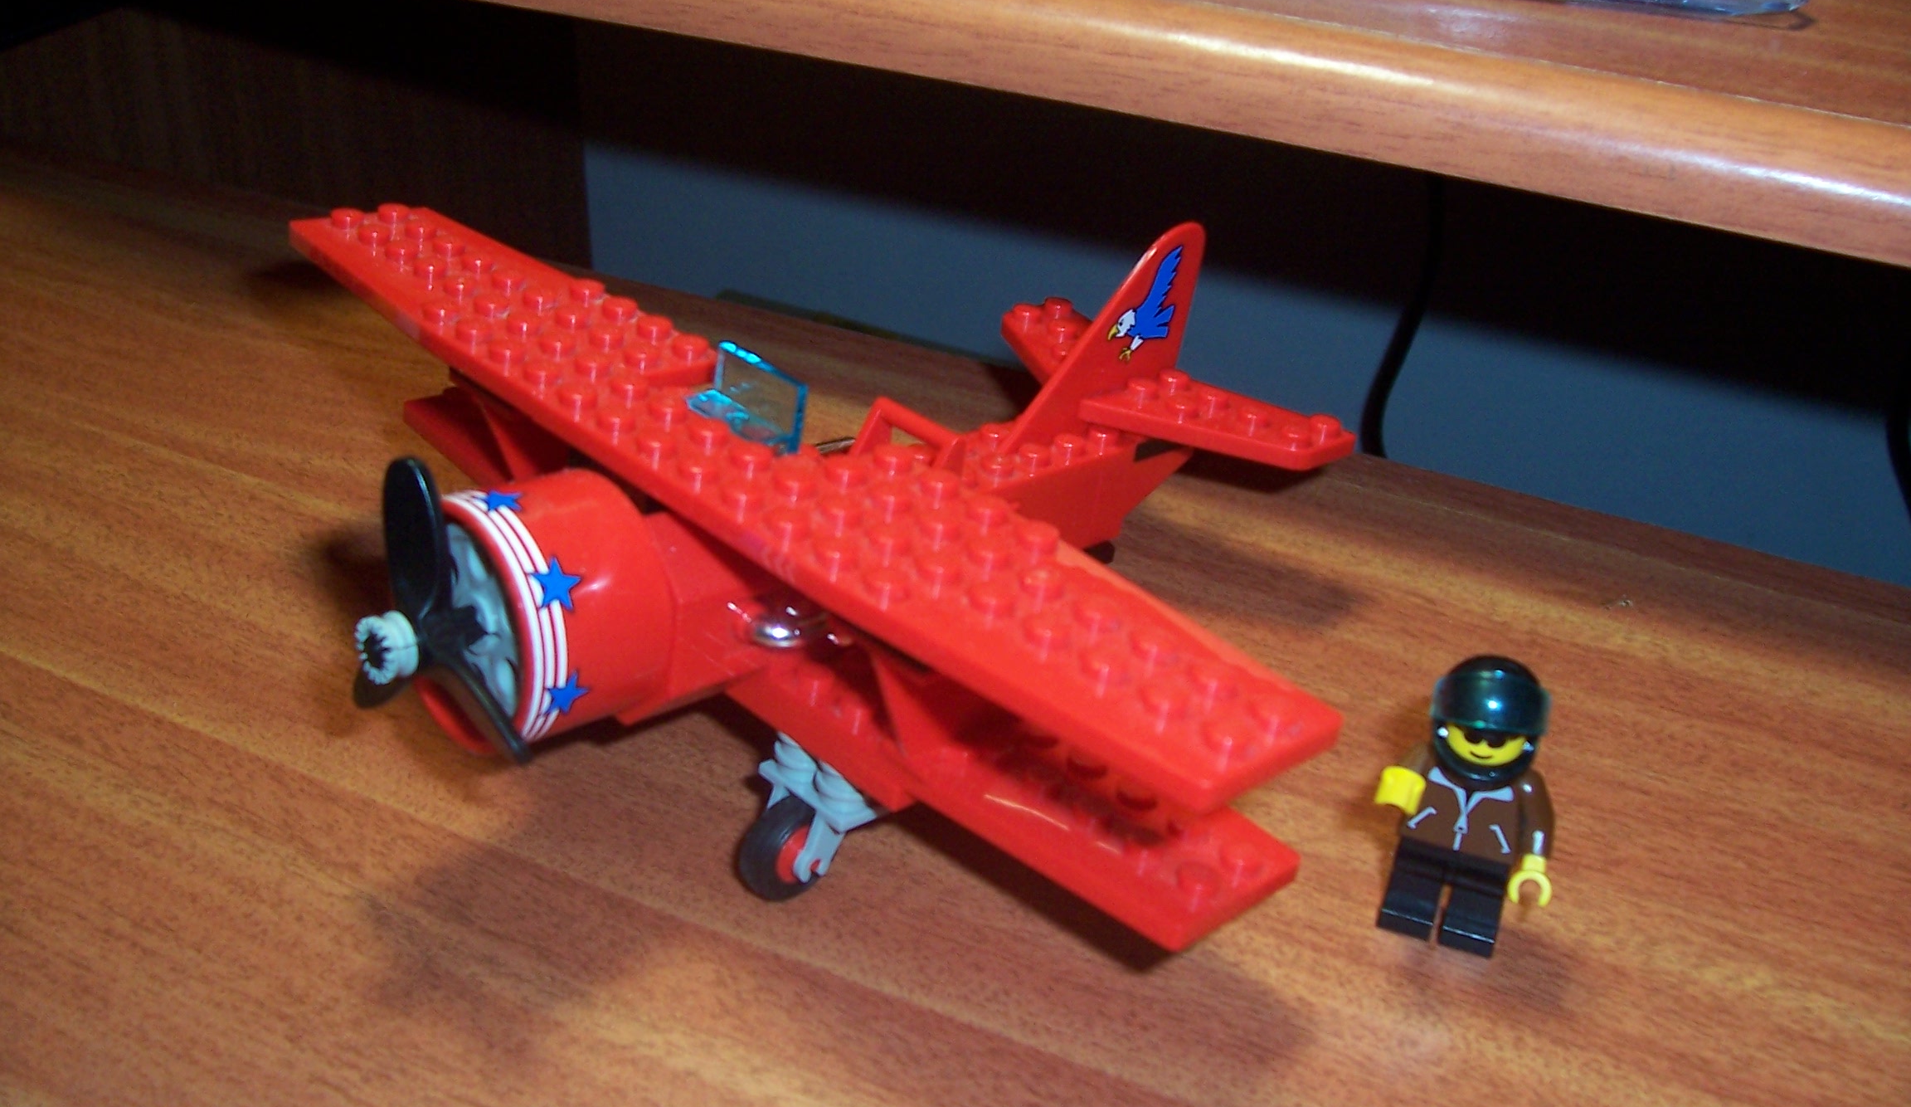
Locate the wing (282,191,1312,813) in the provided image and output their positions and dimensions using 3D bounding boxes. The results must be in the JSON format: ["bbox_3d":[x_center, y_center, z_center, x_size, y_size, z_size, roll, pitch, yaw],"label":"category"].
[{"bbox_3d":[-0.030,-0.015,0.234,0.032,0.005,0.176,-17,36,-43],"label":"wing"}]

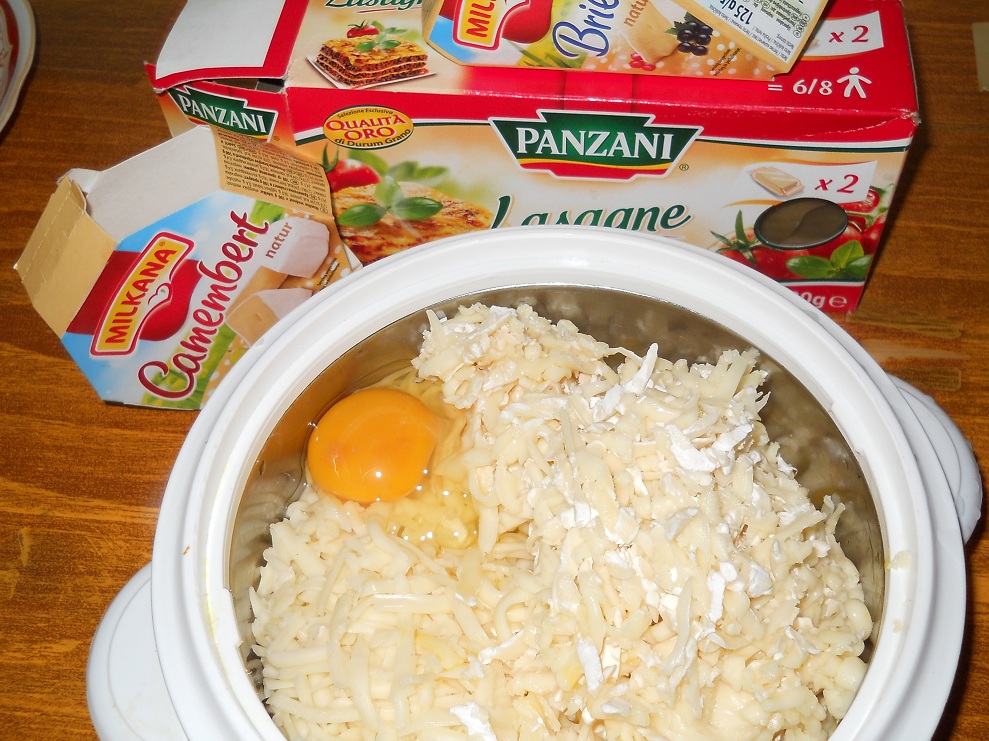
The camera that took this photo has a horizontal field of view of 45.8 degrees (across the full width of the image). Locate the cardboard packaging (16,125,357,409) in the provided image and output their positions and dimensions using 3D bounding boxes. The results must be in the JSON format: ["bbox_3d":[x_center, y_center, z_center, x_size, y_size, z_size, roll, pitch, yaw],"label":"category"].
[{"bbox_3d":[-0.093,-0.028,0.369,0.088,0.086,0.029,11,38,-39],"label":"cardboard packaging"}]

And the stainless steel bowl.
[{"bbox_3d":[0.016,0.058,0.310,0.156,0.064,0.156,-2,54,2],"label":"stainless steel bowl"}]

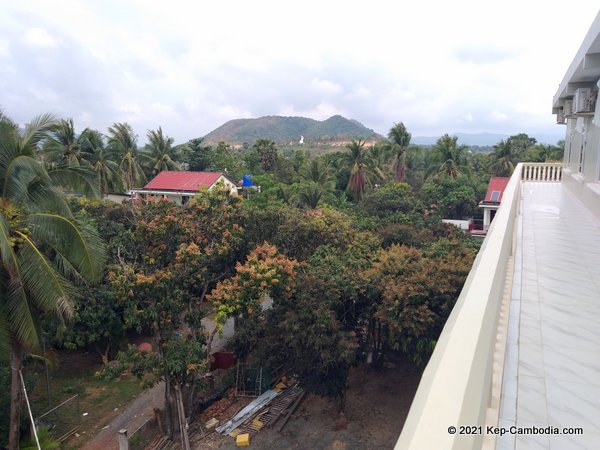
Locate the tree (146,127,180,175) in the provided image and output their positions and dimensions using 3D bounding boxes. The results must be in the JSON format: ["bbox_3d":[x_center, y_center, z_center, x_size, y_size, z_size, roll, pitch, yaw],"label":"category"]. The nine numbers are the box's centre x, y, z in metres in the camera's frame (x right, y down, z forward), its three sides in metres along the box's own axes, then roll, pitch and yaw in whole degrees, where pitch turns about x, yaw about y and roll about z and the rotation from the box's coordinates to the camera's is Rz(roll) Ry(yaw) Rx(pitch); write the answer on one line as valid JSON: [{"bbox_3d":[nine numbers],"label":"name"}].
[{"bbox_3d":[-21.932,-9.561,72.441,5.800,12.263,5.800,0,10,0],"label":"tree"}]

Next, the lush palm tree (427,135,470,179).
[{"bbox_3d":[20.767,-7.281,63.704,6.100,10.809,6.100,0,10,0],"label":"lush palm tree"}]

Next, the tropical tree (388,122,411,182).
[{"bbox_3d":[14.784,-8.876,67.484,4.000,12.636,4.000,0,10,0],"label":"tropical tree"}]

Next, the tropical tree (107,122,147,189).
[{"bbox_3d":[-25.021,-8.480,65.523,5.900,12.538,5.900,0,10,0],"label":"tropical tree"}]

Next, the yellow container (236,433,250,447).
[{"bbox_3d":[-1.790,6.787,14.281,0.410,0.270,0.330,2,10,10],"label":"yellow container"}]

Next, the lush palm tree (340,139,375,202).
[{"bbox_3d":[7.654,-6.649,61.784,5.200,10.231,5.200,0,10,0],"label":"lush palm tree"}]

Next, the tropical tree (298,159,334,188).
[{"bbox_3d":[2.235,-5.333,62.017,5.100,7.557,5.100,0,10,0],"label":"tropical tree"}]

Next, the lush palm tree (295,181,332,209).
[{"bbox_3d":[1.534,-2.499,52.362,4.600,5.331,4.600,0,10,0],"label":"lush palm tree"}]

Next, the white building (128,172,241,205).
[{"bbox_3d":[-16.208,-4.886,65.409,12.000,5.500,8.600,4,11,23],"label":"white building"}]

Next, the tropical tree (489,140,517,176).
[{"bbox_3d":[33.794,-9.185,75.553,5.400,10.442,5.400,0,10,0],"label":"tropical tree"}]

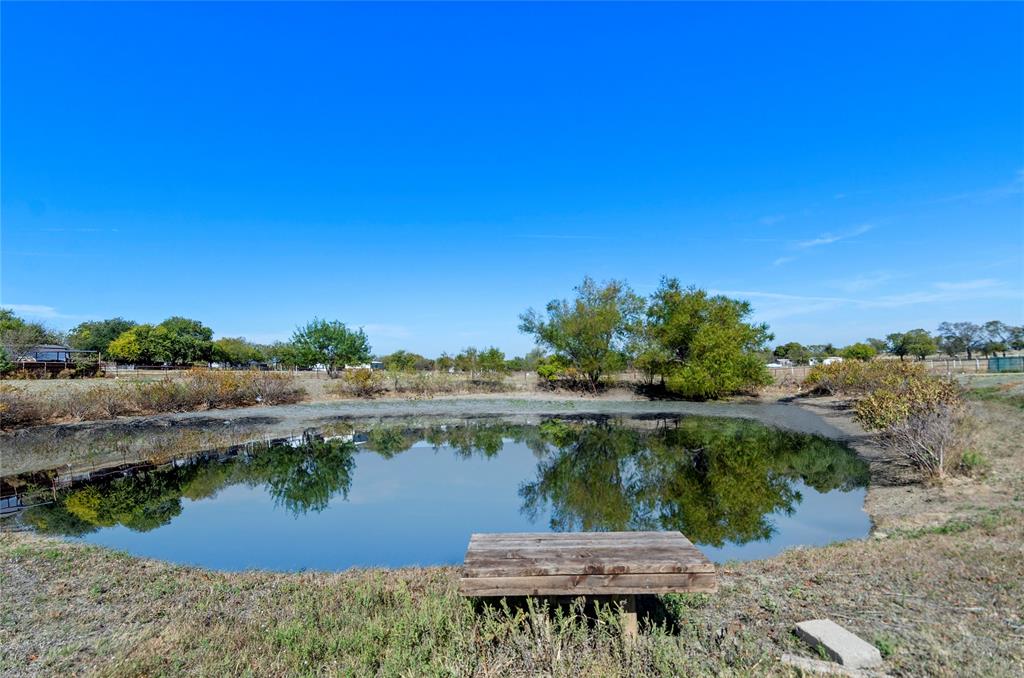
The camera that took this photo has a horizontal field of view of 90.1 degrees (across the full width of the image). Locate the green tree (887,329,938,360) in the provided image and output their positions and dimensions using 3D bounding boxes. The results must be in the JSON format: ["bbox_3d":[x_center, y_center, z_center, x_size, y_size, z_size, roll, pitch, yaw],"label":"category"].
[{"bbox_3d":[66.367,0.998,85.000,6.488,5.490,5.839,-2,-3,38],"label":"green tree"}]

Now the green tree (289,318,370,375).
[{"bbox_3d":[-18.575,0.916,52.000,8.103,6.005,7.455,0,-2,0],"label":"green tree"}]

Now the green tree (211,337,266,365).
[{"bbox_3d":[-39.614,1.955,74.000,7.631,4.345,6.486,0,-2,0],"label":"green tree"}]

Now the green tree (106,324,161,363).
[{"bbox_3d":[-48.068,0.700,65.000,5.465,5.089,5.192,2,-3,-36],"label":"green tree"}]

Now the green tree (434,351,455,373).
[{"bbox_3d":[-6.557,2.398,50.000,2.046,2.153,2.046,0,-2,0],"label":"green tree"}]

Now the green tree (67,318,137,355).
[{"bbox_3d":[-59.933,0.220,75.000,8.165,6.459,6.940,2,-3,-39],"label":"green tree"}]

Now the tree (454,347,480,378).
[{"bbox_3d":[-3.833,2.024,44.000,2.235,2.756,2.235,0,-2,0],"label":"tree"}]

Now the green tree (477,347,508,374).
[{"bbox_3d":[-1.641,1.978,43.000,2.692,2.693,2.558,0,-2,0],"label":"green tree"}]

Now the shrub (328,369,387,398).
[{"bbox_3d":[-8.066,2.282,26.500,2.842,1.608,2.273,0,-2,0],"label":"shrub"}]

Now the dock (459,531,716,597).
[{"bbox_3d":[0.527,1.631,3.736,1.700,0.185,0.726,0,-2,-2],"label":"dock"}]

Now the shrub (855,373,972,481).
[{"bbox_3d":[5.924,1.309,7.600,1.366,1.515,1.366,-2,-3,38],"label":"shrub"}]

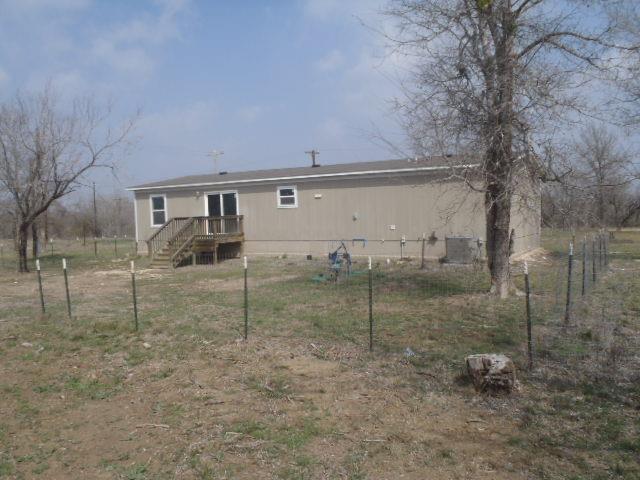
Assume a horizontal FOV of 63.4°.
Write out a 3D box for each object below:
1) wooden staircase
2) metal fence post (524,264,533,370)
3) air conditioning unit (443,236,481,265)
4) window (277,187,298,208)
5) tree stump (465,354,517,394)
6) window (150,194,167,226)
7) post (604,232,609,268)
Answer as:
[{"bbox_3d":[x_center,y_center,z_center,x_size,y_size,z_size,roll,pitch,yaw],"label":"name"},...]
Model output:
[{"bbox_3d":[-5.580,0.048,23.553,2.550,2.150,3.500,0,3,29],"label":"wooden staircase"},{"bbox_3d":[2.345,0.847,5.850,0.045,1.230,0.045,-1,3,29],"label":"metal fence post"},{"bbox_3d":[5.138,0.380,18.734,0.980,0.920,0.850,0,3,29],"label":"air conditioning unit"},{"bbox_3d":[-1.467,-1.920,23.223,1.080,0.940,0.100,0,3,29],"label":"window"},{"bbox_3d":[1.733,1.349,5.269,0.480,0.280,0.410,-1,2,18],"label":"tree stump"},{"bbox_3d":[-8.457,-1.561,27.111,1.200,1.730,0.100,0,3,29],"label":"window"},{"bbox_3d":[9.961,0.313,18.000,0.045,1.200,0.045,0,3,29],"label":"post"}]

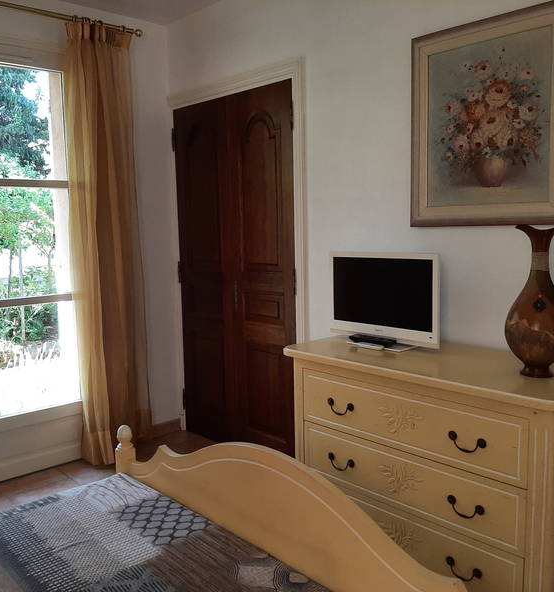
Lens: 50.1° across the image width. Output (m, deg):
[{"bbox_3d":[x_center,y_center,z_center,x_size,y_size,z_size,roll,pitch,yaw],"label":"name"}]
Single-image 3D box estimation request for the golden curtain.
[{"bbox_3d":[-0.940,-0.258,3.352,0.440,2.380,0.170,-7,9,-43],"label":"golden curtain"}]

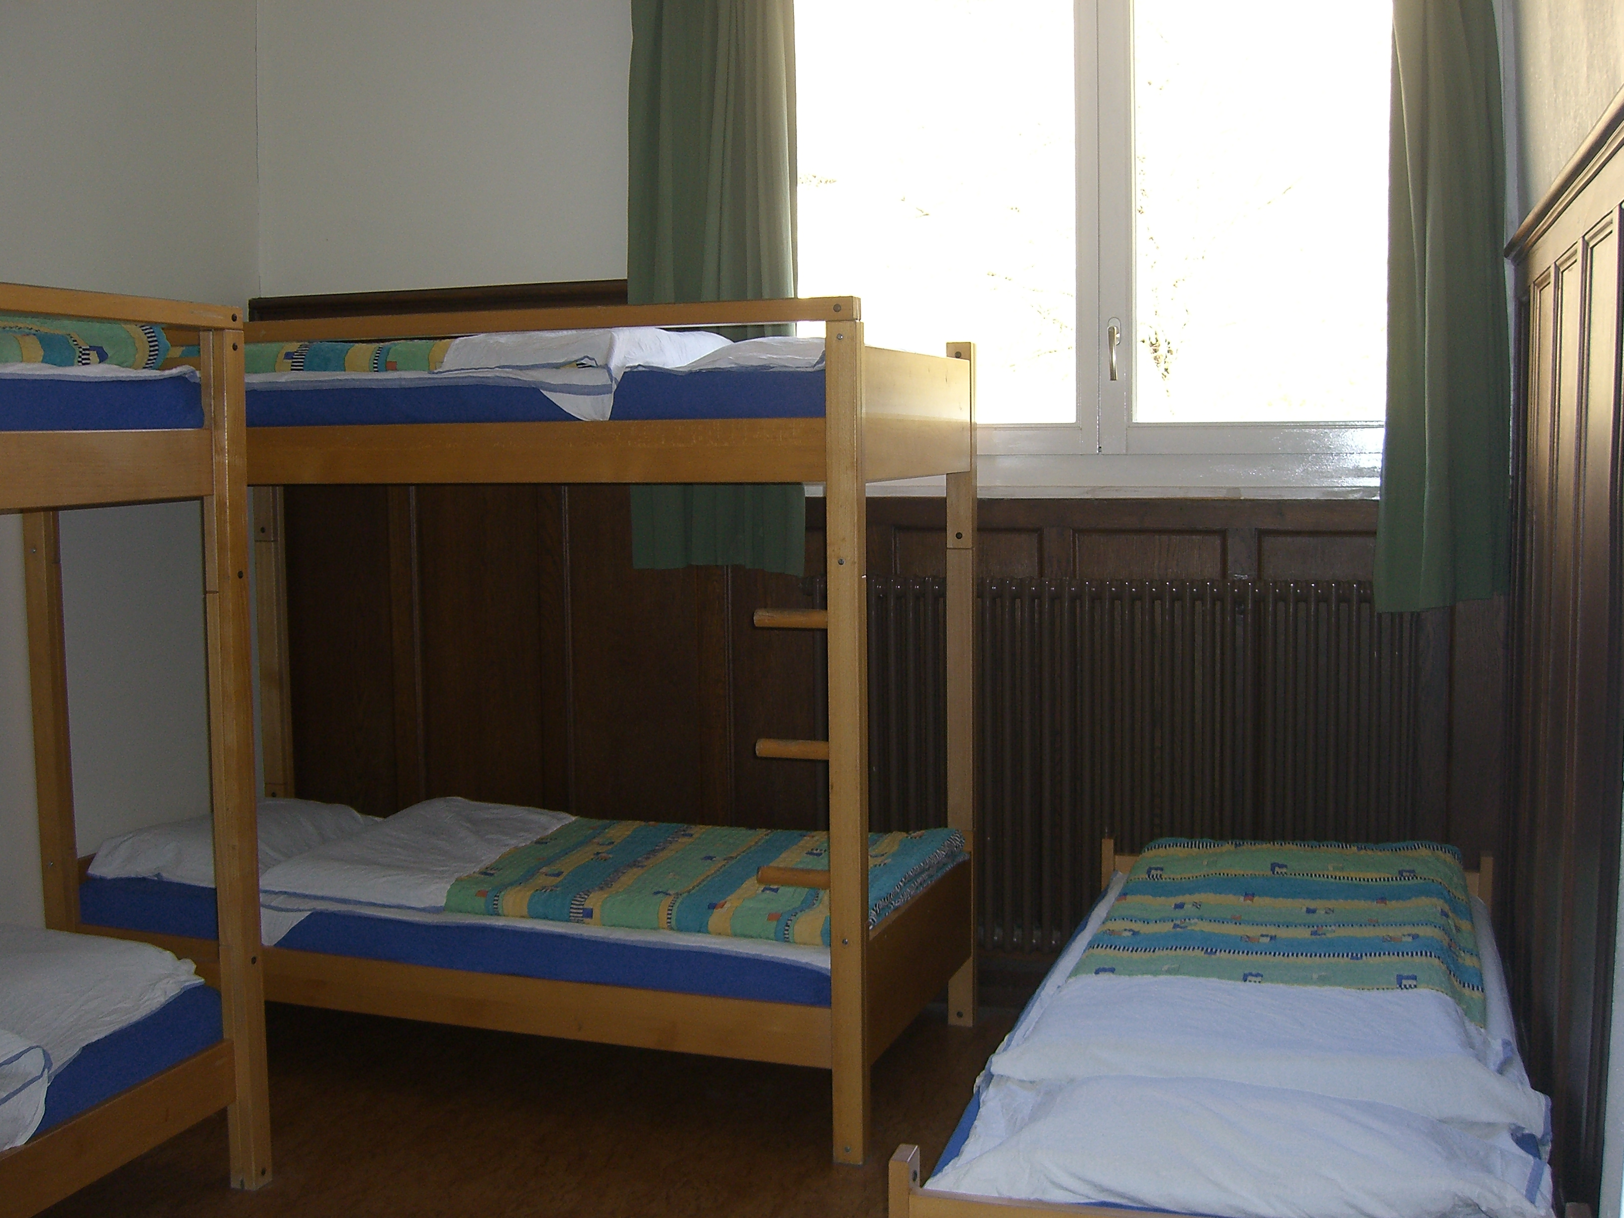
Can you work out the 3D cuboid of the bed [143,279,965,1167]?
[{"bbox_3d":[-0.719,0.192,4.285,2.060,1.725,0.912,1,6,20],"label":"bed"}]

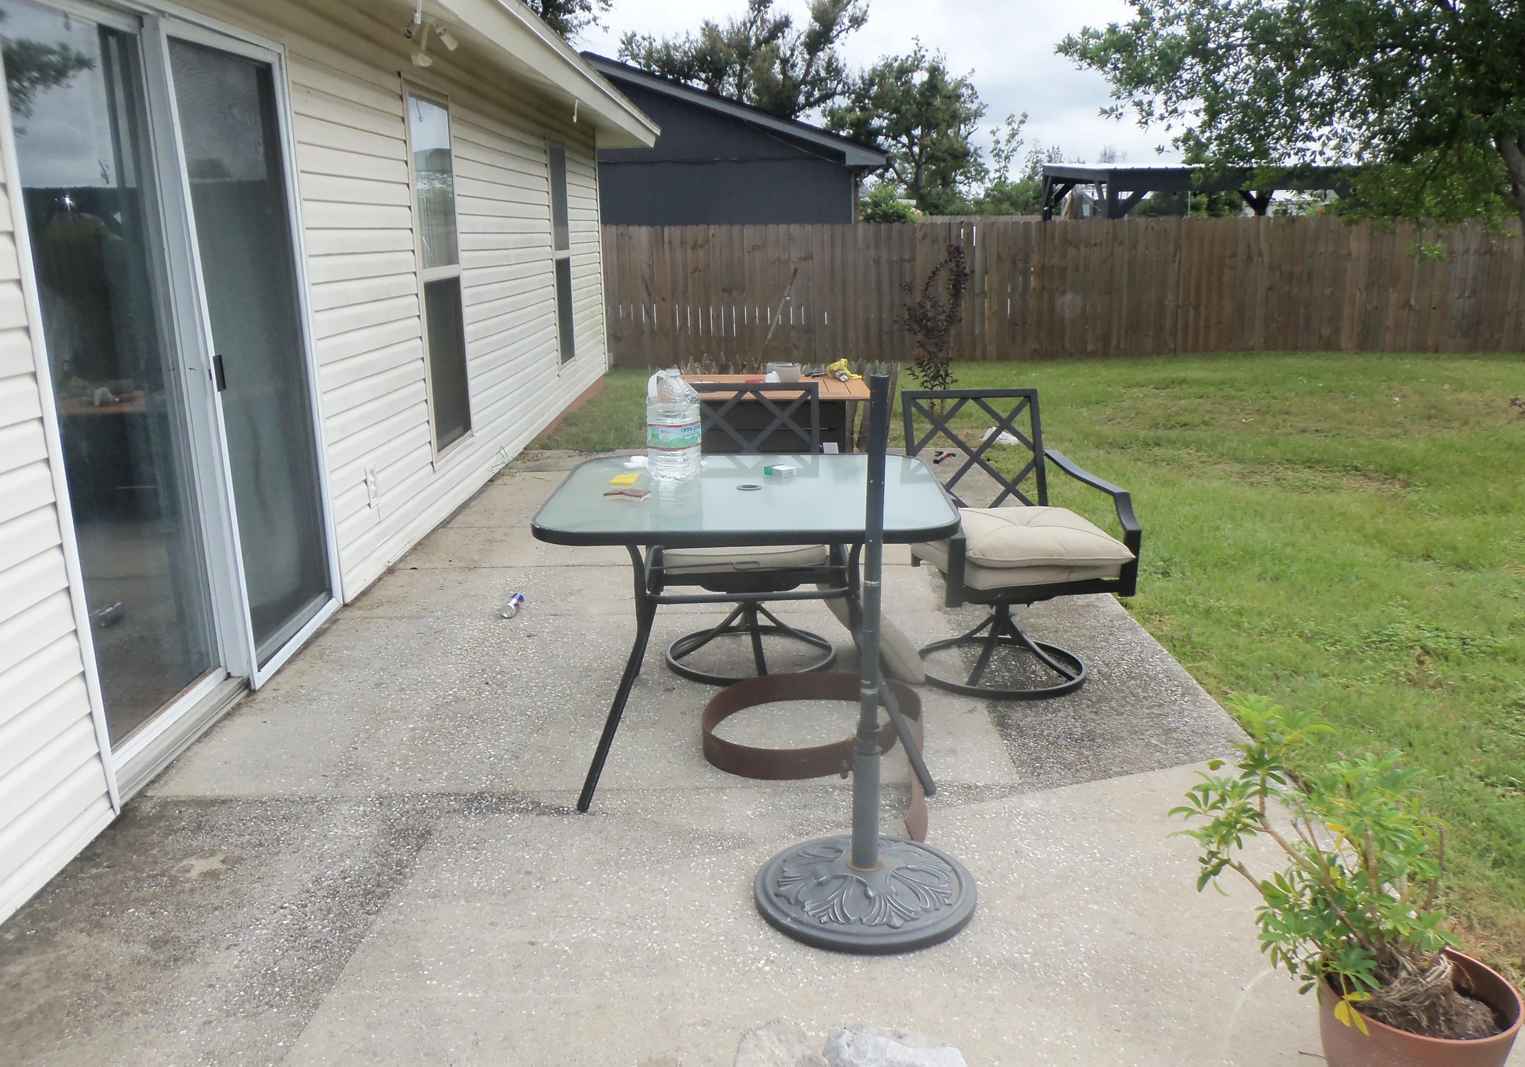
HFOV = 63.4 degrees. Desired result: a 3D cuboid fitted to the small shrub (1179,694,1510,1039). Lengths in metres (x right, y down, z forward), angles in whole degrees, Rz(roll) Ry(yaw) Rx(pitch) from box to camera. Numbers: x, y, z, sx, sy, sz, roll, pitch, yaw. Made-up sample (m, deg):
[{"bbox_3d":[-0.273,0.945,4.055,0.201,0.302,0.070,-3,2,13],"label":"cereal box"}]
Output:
[{"bbox_3d":[0.895,0.507,1.988,0.470,0.560,0.410,-1,14,0],"label":"small shrub"}]

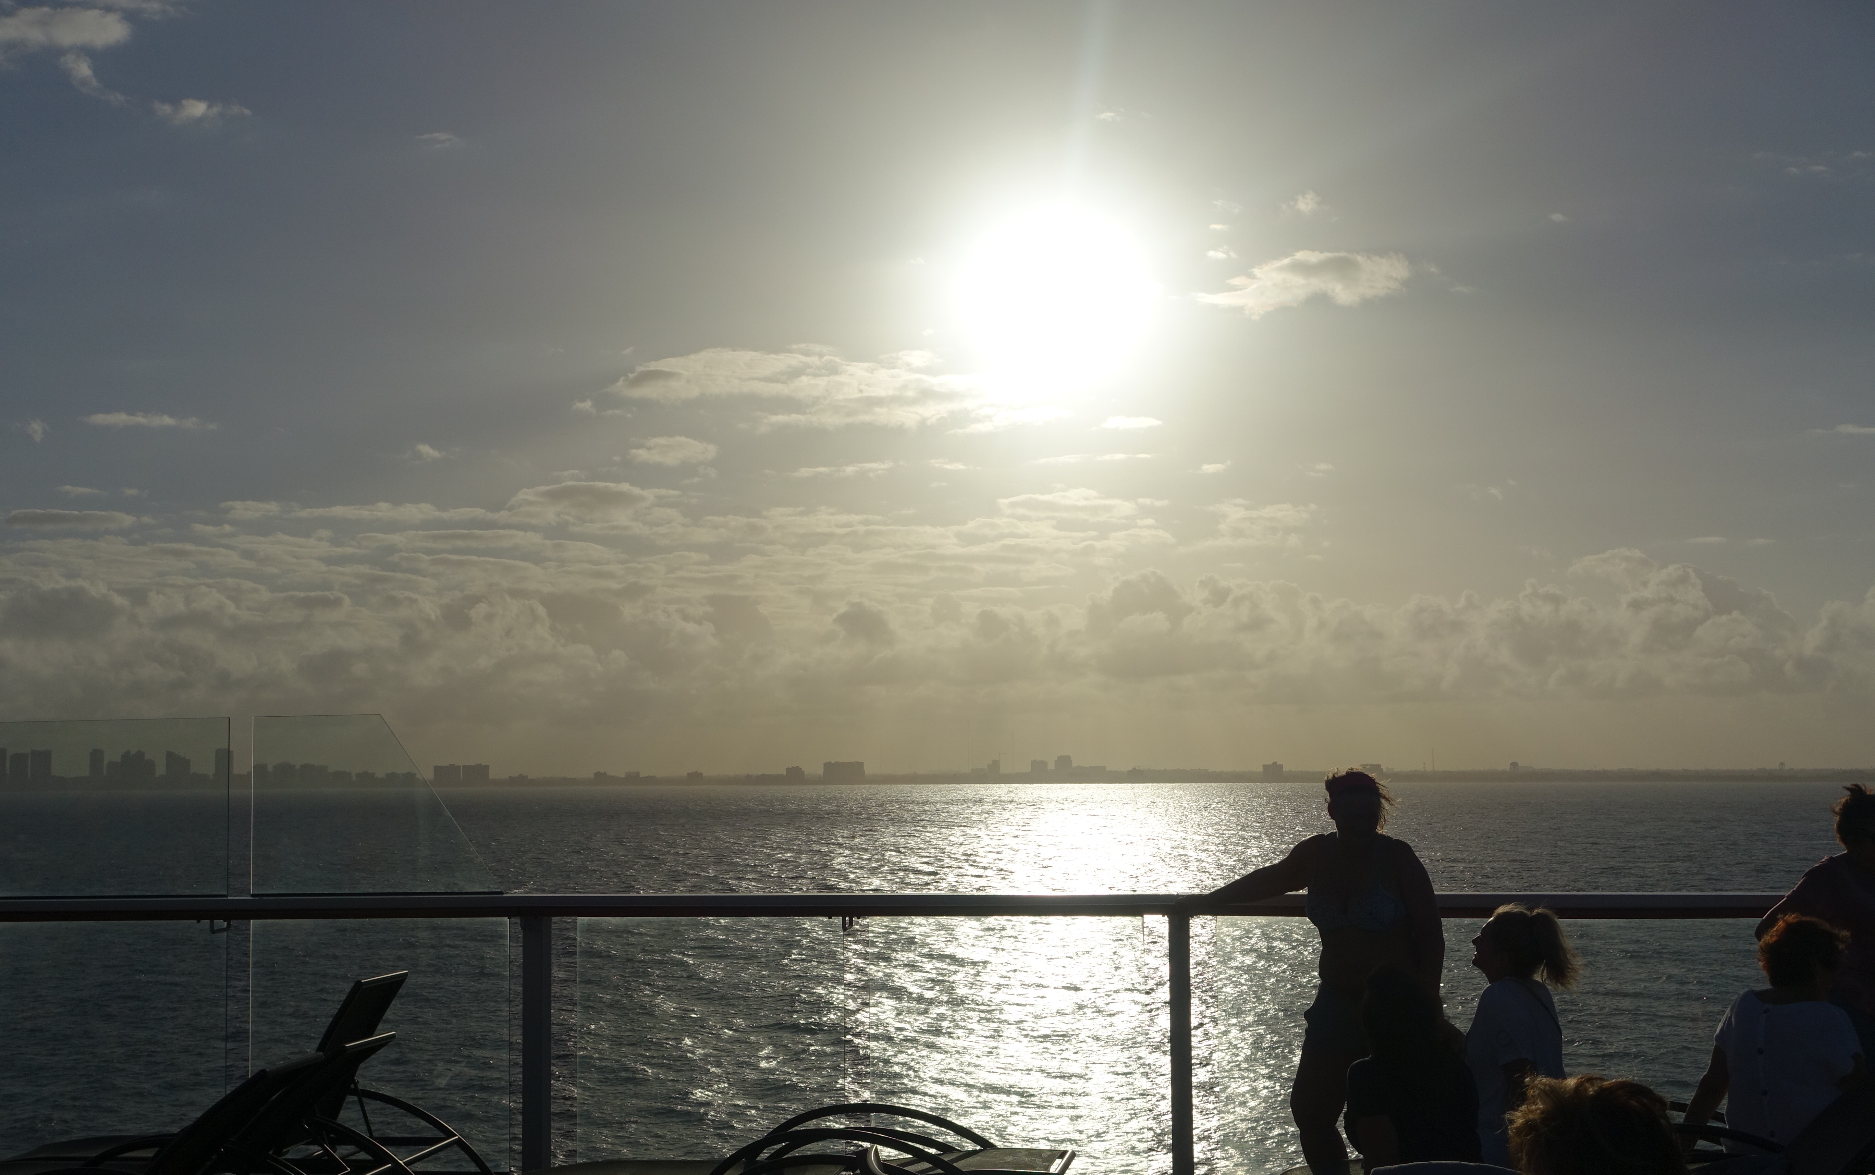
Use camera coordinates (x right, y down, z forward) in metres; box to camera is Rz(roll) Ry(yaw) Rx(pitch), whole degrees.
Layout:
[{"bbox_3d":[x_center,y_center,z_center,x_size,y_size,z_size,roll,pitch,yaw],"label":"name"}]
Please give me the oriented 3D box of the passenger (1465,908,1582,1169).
[{"bbox_3d":[1.795,1.643,7.651,0.720,1.220,0.500,-2,-5,18],"label":"passenger"}]

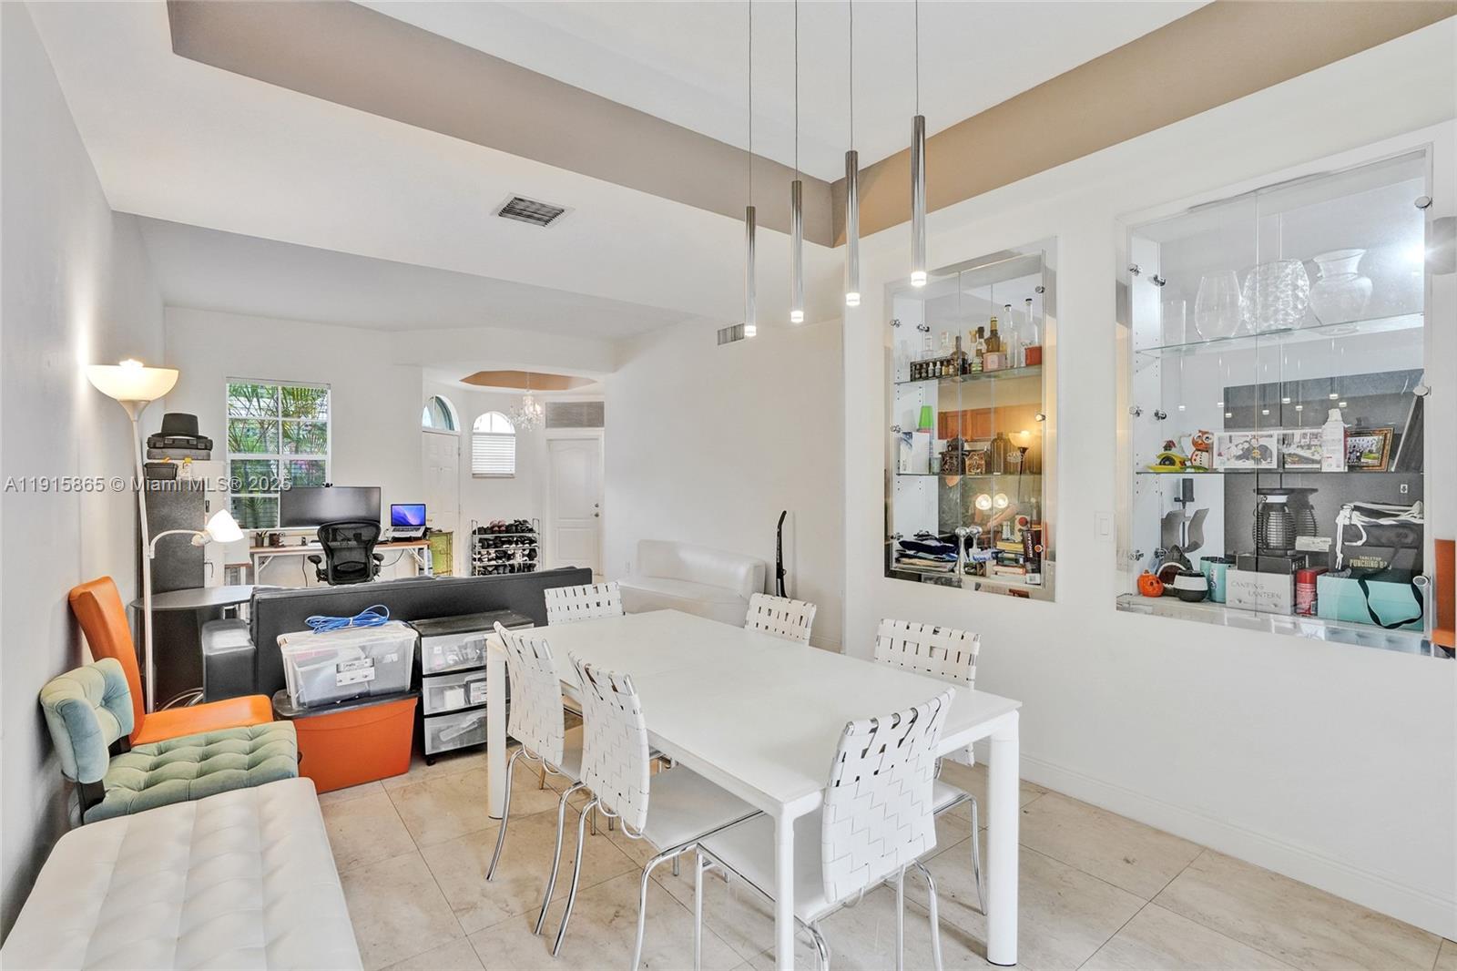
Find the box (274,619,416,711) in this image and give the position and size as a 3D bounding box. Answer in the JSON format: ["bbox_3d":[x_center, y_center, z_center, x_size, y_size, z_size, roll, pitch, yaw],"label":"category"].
[{"bbox_3d":[-1.856,0.871,3.174,0.560,0.285,0.380,-1,1,-34],"label":"box"}]

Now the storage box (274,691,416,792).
[{"bbox_3d":[-1.829,1.179,3.105,0.590,0.386,0.450,0,0,-37],"label":"storage box"}]

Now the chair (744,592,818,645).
[{"bbox_3d":[0.056,0.926,2.564,0.530,0.890,0.430,0,0,-43],"label":"chair"}]

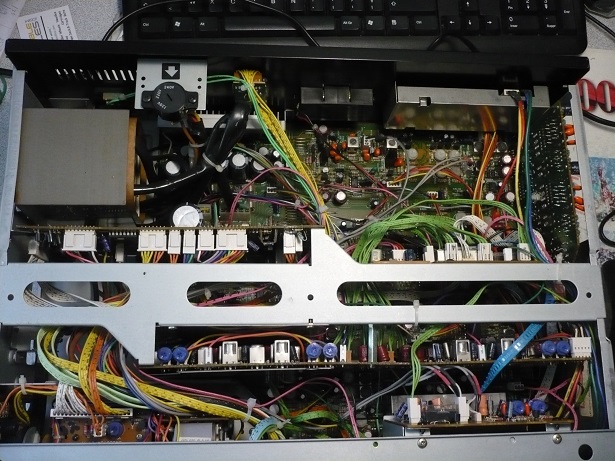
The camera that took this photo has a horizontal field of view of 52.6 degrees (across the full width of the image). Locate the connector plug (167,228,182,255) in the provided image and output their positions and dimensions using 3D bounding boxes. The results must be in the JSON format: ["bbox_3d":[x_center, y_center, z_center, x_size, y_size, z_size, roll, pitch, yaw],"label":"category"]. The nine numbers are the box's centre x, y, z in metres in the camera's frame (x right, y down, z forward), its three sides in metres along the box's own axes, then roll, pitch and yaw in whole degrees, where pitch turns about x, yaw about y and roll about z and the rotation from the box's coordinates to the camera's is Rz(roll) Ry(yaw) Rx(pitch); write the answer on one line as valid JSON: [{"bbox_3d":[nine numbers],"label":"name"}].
[{"bbox_3d":[-0.092,0.008,0.430,0.009,0.006,0.015,-1,78,-5],"label":"connector plug"}]

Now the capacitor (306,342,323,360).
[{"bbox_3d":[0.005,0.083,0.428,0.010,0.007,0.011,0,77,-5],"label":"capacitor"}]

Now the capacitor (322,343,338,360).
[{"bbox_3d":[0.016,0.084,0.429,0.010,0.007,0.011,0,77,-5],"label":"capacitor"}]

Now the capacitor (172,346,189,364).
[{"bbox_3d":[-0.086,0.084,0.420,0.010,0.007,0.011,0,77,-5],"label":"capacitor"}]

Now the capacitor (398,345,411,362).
[{"bbox_3d":[0.068,0.086,0.433,0.008,0.007,0.013,0,77,-5],"label":"capacitor"}]

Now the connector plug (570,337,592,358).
[{"bbox_3d":[0.197,0.084,0.446,0.013,0.006,0.015,0,77,-5],"label":"connector plug"}]

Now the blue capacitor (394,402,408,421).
[{"bbox_3d":[0.070,0.134,0.462,0.005,0.005,0.011,34,77,3],"label":"blue capacitor"}]

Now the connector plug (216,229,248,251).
[{"bbox_3d":[-0.051,0.007,0.424,0.021,0.006,0.013,0,77,-5],"label":"connector plug"}]

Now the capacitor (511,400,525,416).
[{"bbox_3d":[0.154,0.130,0.456,0.010,0.005,0.010,-2,76,4],"label":"capacitor"}]

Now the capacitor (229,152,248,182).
[{"bbox_3d":[-0.060,-0.056,0.550,0.015,0.033,0.015,0,77,-5],"label":"capacitor"}]

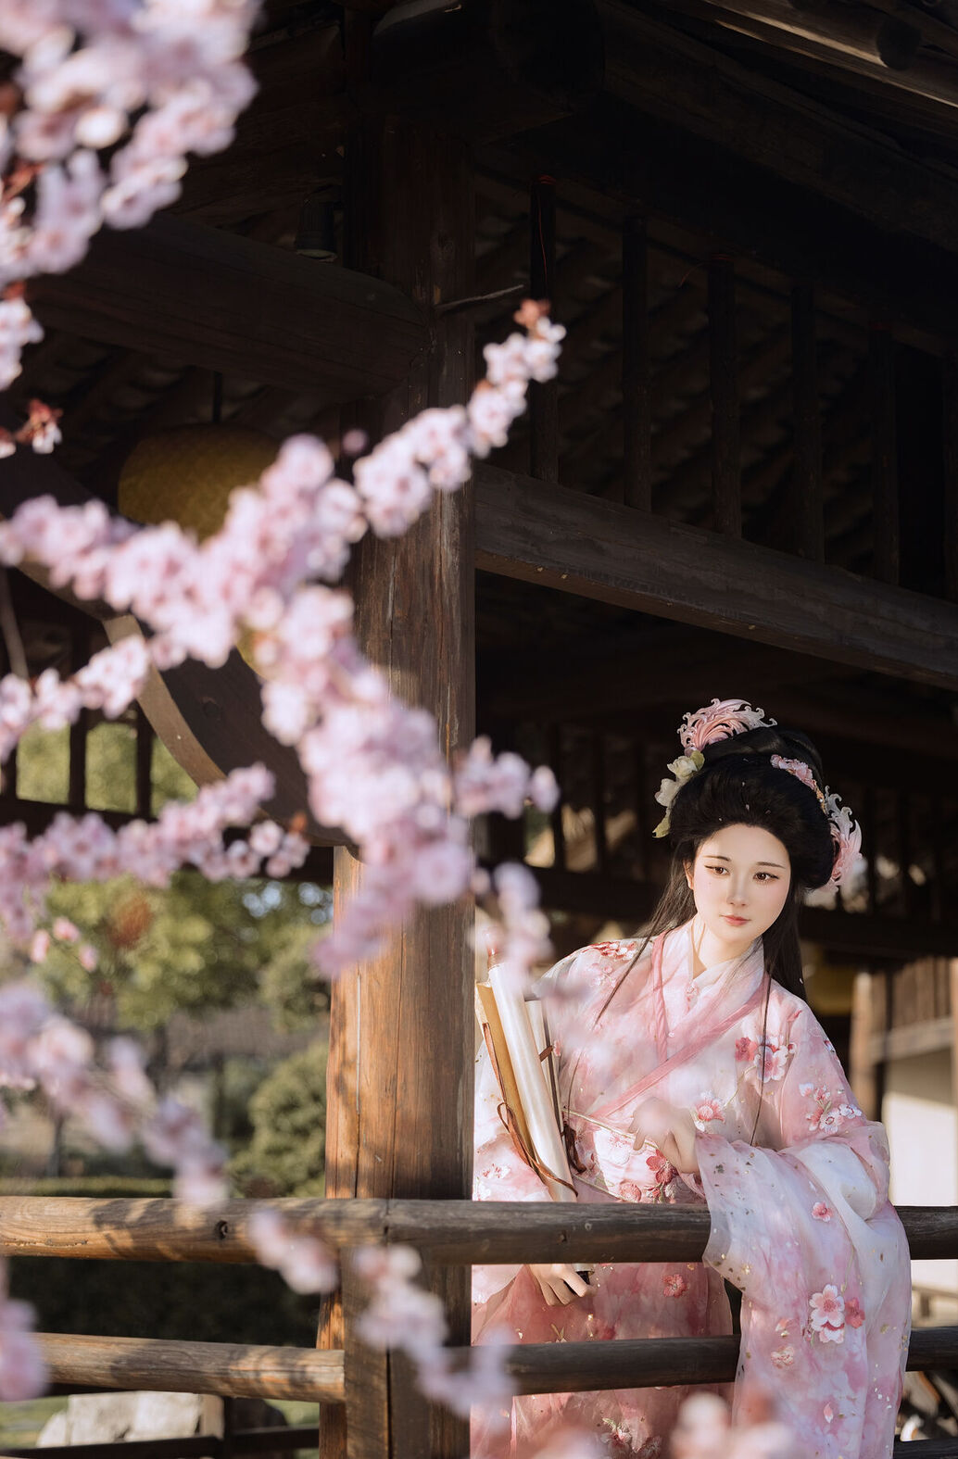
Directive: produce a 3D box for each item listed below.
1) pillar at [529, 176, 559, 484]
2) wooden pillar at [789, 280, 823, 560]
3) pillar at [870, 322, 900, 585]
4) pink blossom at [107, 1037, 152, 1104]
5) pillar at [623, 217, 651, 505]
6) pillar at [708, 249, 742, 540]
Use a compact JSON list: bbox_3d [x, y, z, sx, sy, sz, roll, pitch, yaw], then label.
[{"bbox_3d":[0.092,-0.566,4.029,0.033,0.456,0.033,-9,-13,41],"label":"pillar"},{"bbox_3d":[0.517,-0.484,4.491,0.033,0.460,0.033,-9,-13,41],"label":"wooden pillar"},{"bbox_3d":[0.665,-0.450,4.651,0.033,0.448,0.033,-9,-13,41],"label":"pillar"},{"bbox_3d":[-0.216,0.210,1.750,0.027,0.039,0.026,4,-11,-20],"label":"pink blossom"},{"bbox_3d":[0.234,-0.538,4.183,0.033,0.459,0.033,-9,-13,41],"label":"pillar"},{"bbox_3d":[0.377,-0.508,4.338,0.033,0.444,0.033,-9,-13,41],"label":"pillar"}]

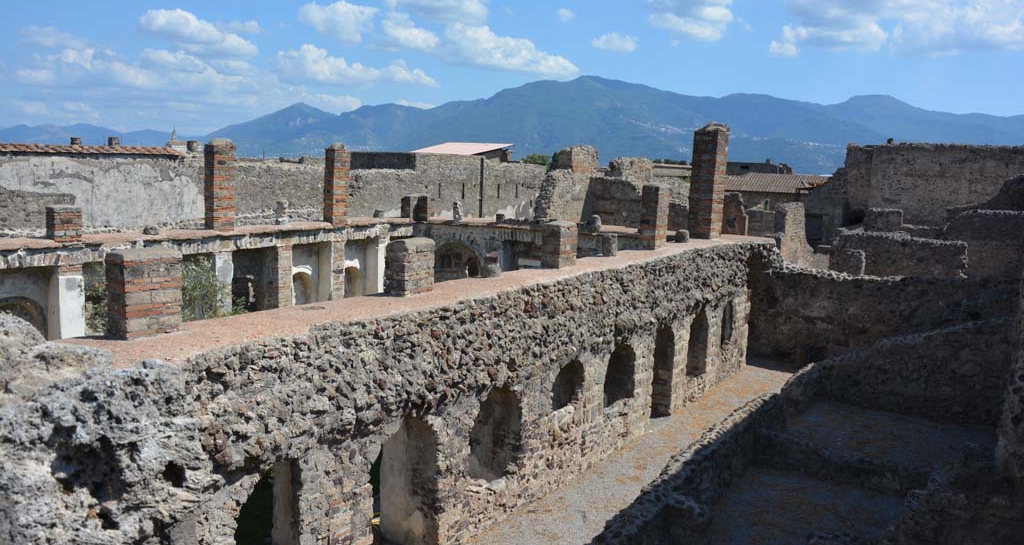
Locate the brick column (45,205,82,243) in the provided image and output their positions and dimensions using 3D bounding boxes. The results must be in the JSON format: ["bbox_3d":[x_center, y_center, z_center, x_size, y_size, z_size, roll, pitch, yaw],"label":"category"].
[{"bbox_3d":[-8.385,-0.935,14.392,0.305,0.668,0.499,8,10,34],"label":"brick column"}]

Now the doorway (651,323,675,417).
[{"bbox_3d":[2.494,1.751,13.653,0.434,1.690,0.853,8,10,34],"label":"doorway"}]

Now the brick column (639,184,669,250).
[{"bbox_3d":[2.781,-1.083,14.903,0.329,1.250,0.518,8,10,34],"label":"brick column"}]

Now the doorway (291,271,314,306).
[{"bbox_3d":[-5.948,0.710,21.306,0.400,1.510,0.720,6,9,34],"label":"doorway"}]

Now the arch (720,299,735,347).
[{"bbox_3d":[4.364,1.024,16.272,0.434,0.946,0.636,8,10,34],"label":"arch"}]

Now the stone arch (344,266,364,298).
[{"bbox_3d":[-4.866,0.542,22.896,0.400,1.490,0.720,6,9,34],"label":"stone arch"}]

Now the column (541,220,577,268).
[{"bbox_3d":[0.842,-0.491,13.532,0.365,0.780,0.596,6,9,34],"label":"column"}]

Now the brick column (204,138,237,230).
[{"bbox_3d":[-7.344,-2.208,19.295,0.348,2.310,0.609,6,9,34],"label":"brick column"}]

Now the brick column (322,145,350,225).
[{"bbox_3d":[-5.100,-2.562,22.329,0.378,2.346,0.638,6,9,34],"label":"brick column"}]

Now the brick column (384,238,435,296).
[{"bbox_3d":[-1.353,-0.083,10.132,0.349,0.732,0.556,6,9,34],"label":"brick column"}]

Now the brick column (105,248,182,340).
[{"bbox_3d":[-3.082,0.159,6.452,0.300,0.697,0.499,8,10,34],"label":"brick column"}]

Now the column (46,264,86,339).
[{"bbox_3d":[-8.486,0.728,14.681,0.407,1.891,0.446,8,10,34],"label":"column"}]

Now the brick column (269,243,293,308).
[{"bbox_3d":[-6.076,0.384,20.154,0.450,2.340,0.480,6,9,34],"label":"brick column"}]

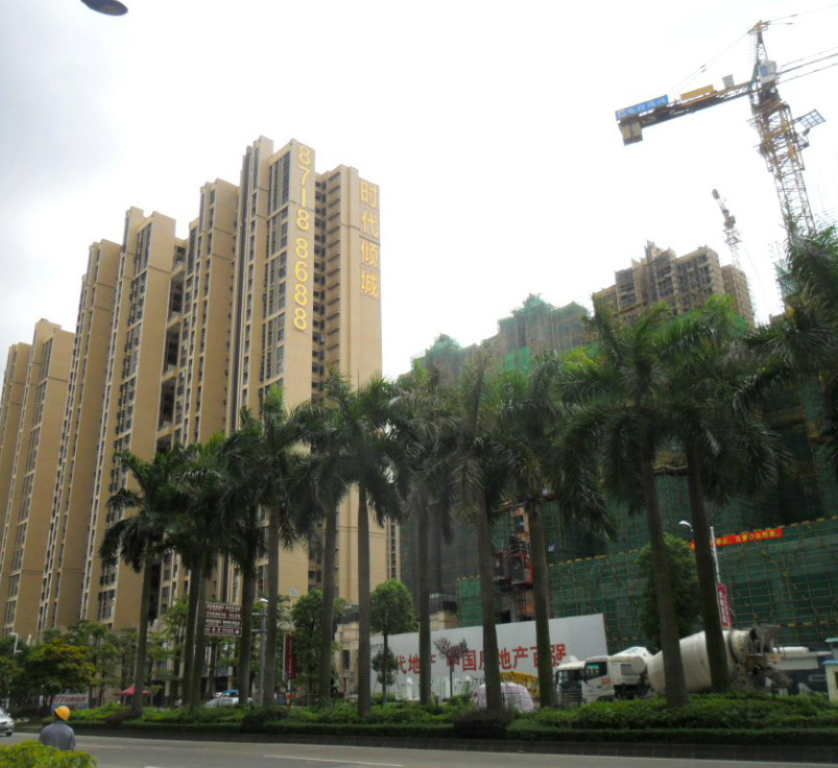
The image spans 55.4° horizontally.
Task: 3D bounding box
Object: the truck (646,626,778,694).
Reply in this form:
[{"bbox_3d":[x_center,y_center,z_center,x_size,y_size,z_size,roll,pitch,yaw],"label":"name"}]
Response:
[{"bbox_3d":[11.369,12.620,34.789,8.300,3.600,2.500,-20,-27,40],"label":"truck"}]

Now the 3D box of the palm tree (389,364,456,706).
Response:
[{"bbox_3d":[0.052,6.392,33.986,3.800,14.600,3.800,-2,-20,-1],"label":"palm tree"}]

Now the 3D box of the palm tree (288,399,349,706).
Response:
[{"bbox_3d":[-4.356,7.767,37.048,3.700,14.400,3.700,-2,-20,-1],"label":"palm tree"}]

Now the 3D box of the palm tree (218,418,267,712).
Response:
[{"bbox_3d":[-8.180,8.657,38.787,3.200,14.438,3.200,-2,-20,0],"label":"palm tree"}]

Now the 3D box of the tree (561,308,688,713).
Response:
[{"bbox_3d":[7.028,3.603,24.413,4.500,12.800,4.500,-17,-25,35],"label":"tree"}]

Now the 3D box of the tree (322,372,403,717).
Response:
[{"bbox_3d":[-2.177,6.127,31.339,4.000,13.400,4.000,-2,-20,-1],"label":"tree"}]

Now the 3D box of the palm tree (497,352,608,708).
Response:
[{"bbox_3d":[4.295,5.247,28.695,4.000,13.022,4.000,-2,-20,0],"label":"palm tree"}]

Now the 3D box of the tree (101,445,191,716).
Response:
[{"bbox_3d":[-13.604,9.848,39.949,4.200,13.342,4.200,-2,-20,0],"label":"tree"}]

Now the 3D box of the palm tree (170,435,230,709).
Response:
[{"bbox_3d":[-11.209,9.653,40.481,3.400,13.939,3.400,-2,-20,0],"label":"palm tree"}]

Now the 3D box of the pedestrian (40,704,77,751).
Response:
[{"bbox_3d":[-5.025,5.363,10.995,0.520,1.740,0.320,10,-24,-29],"label":"pedestrian"}]

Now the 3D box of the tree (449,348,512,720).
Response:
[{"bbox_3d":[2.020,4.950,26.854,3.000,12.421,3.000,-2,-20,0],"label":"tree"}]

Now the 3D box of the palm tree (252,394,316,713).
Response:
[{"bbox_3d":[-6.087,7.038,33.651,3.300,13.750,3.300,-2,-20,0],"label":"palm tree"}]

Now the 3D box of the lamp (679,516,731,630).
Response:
[{"bbox_3d":[13.565,10.764,38.186,2.000,9.100,0.900,10,-23,-30],"label":"lamp"}]

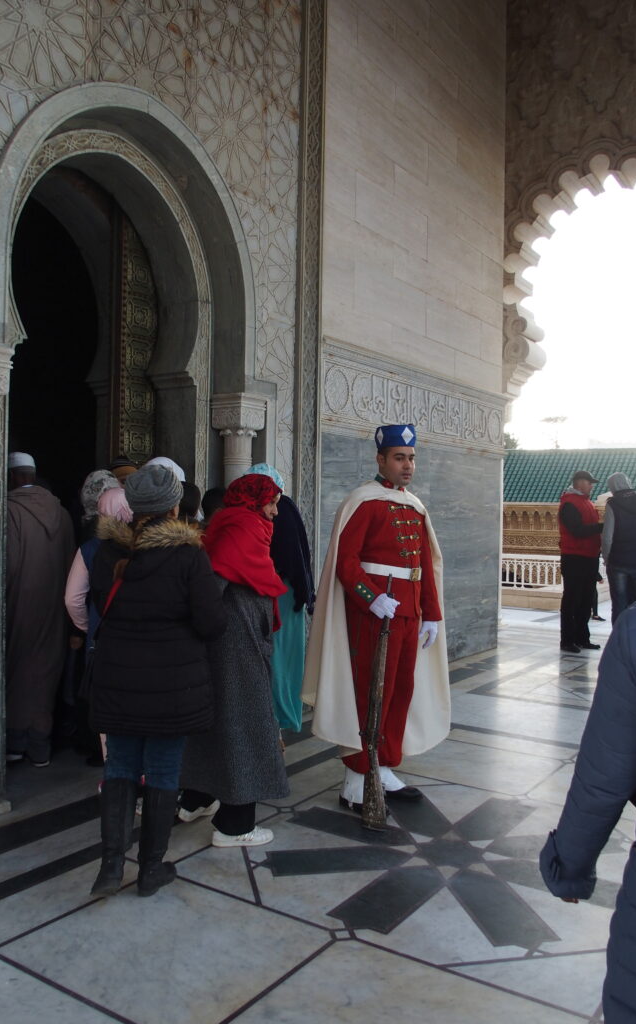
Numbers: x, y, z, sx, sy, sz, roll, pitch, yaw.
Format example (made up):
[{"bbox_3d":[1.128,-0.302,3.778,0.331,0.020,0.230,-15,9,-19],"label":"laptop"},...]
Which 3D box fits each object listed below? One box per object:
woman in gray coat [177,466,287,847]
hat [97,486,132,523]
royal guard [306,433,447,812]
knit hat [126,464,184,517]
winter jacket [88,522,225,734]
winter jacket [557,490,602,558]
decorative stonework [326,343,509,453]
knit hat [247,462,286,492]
[{"bbox_3d":[-0.365,0.625,3.720,0.480,1.610,0.500,1,0,-22],"label":"woman in gray coat"},{"bbox_3d":[-0.965,-0.035,4.000,0.190,0.200,0.220,1,0,-21],"label":"hat"},{"bbox_3d":[0.310,0.500,4.160,0.560,1.860,0.680,1,0,40],"label":"royal guard"},{"bbox_3d":[-0.632,-0.083,3.170,0.210,0.200,0.240,1,0,12],"label":"knit hat"},{"bbox_3d":[-0.613,0.415,3.170,0.530,0.820,0.370,1,0,3],"label":"winter jacket"},{"bbox_3d":[2.680,0.105,8.500,0.400,0.710,0.500,1,0,12],"label":"winter jacket"},{"bbox_3d":[1.030,-0.940,7.570,0.120,0.660,3.450,1,0,35],"label":"decorative stonework"},{"bbox_3d":[-0.292,-0.180,4.750,0.200,0.190,0.230,1,0,-30],"label":"knit hat"}]

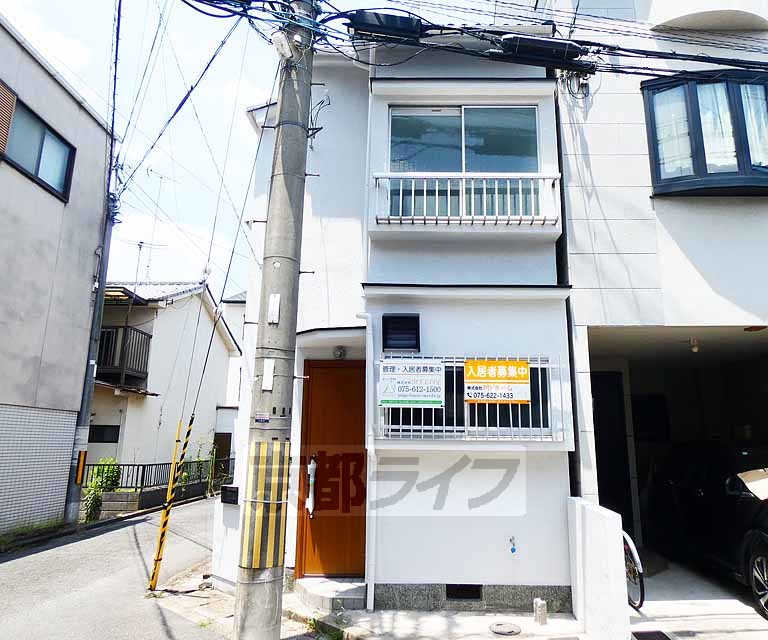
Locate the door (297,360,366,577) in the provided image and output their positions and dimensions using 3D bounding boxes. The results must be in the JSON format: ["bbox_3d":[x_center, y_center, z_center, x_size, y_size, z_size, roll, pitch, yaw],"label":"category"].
[{"bbox_3d":[-0.530,1.522,5.138,0.720,2.205,0.100,1,-11,1],"label":"door"}]

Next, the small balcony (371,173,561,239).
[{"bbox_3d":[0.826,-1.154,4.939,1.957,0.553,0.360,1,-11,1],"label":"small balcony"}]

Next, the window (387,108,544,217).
[{"bbox_3d":[0.828,-1.668,5.095,1.587,1.281,0.110,1,-11,1],"label":"window"}]

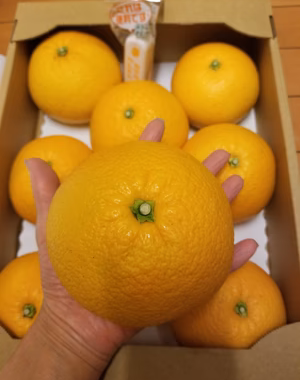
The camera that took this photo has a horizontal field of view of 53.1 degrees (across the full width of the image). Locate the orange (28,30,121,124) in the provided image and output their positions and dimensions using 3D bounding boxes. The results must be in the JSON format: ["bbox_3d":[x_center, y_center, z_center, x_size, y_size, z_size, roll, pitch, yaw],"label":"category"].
[{"bbox_3d":[-0.085,-0.129,0.351,0.106,0.093,0.106,0,70,0],"label":"orange"}]

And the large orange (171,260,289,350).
[{"bbox_3d":[0.067,0.112,0.264,0.098,0.087,0.098,0,70,0],"label":"large orange"}]

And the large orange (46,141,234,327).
[{"bbox_3d":[-0.005,0.022,0.172,0.103,0.091,0.103,0,70,0],"label":"large orange"}]

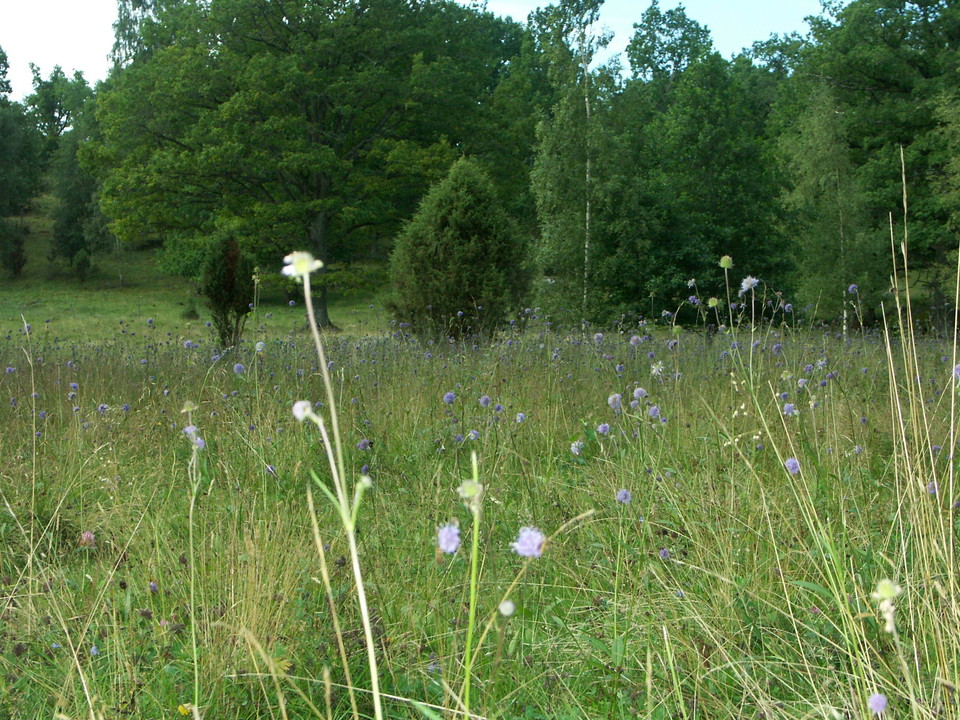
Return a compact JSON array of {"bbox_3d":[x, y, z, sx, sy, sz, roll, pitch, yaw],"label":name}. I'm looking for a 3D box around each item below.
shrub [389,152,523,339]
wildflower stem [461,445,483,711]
[{"bbox_3d":[-0.270,-1.400,25.500,1.850,2.450,1.800,0,2,0],"label":"shrub"},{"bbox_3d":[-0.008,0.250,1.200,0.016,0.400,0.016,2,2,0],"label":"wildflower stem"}]

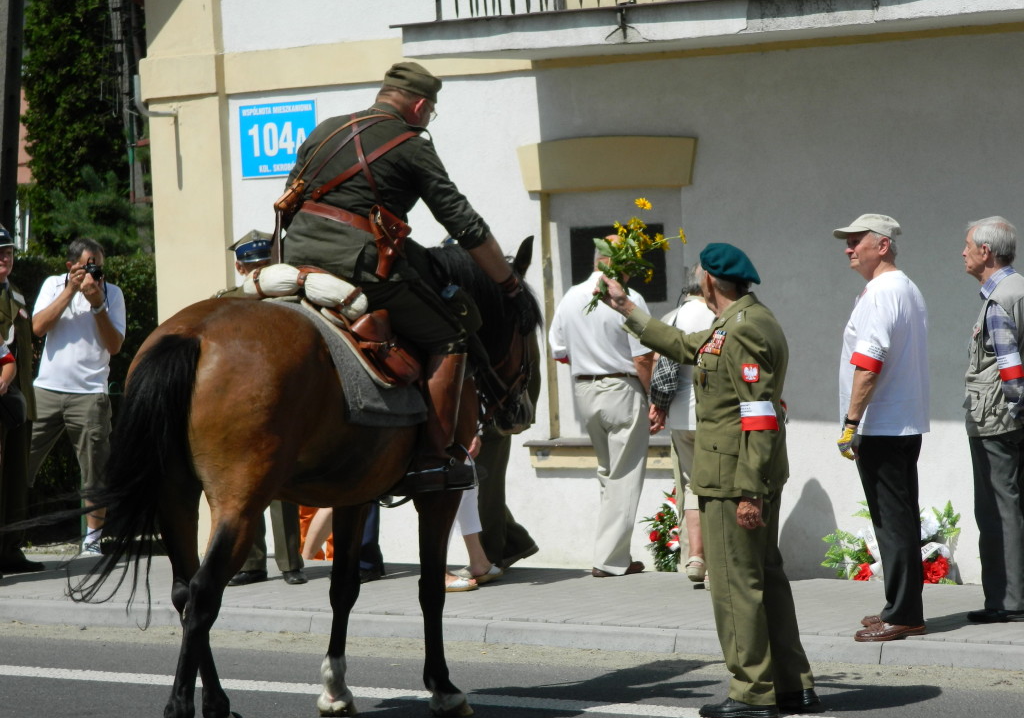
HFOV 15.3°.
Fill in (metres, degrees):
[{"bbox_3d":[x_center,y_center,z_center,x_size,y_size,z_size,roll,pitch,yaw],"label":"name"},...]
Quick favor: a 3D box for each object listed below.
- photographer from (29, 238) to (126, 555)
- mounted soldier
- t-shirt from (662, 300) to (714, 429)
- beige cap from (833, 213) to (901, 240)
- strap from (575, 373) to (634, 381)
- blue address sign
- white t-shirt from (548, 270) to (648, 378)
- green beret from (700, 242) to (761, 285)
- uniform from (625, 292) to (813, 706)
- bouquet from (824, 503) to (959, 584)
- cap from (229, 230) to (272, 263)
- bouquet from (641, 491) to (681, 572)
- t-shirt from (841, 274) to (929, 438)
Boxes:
[{"bbox_3d":[-2.402,0.207,21.100,0.550,1.760,0.480,-3,2,-16],"label":"photographer"},{"bbox_3d":[-0.389,-0.294,13.950,0.860,1.540,0.640,-4,2,-40],"label":"mounted soldier"},{"bbox_3d":[0.881,0.025,17.550,0.430,0.620,0.260,-2,2,14],"label":"t-shirt"},{"bbox_3d":[1.438,-0.531,15.480,0.275,0.120,0.180,-2,2,3],"label":"beige cap"},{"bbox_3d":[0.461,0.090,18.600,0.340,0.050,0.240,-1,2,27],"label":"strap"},{"bbox_3d":[-1.223,-1.151,20.057,0.560,0.390,0.020,0,3,40],"label":"blue address sign"},{"bbox_3d":[0.427,-0.171,18.420,0.465,0.510,0.260,-1,2,21],"label":"white t-shirt"},{"bbox_3d":[0.782,-0.340,13.660,0.240,0.130,0.220,14,4,38],"label":"green beret"},{"bbox_3d":[0.761,0.504,13.800,0.660,1.480,0.520,-3,2,-21],"label":"uniform"},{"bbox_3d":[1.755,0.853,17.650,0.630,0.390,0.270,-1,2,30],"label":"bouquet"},{"bbox_3d":[-1.244,-0.545,18.580,0.260,0.160,0.270,-10,5,-22],"label":"cap"},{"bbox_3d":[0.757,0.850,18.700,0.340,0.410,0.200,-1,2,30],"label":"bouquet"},{"bbox_3d":[1.509,-0.024,15.500,0.330,0.680,0.500,-2,2,7],"label":"t-shirt"}]

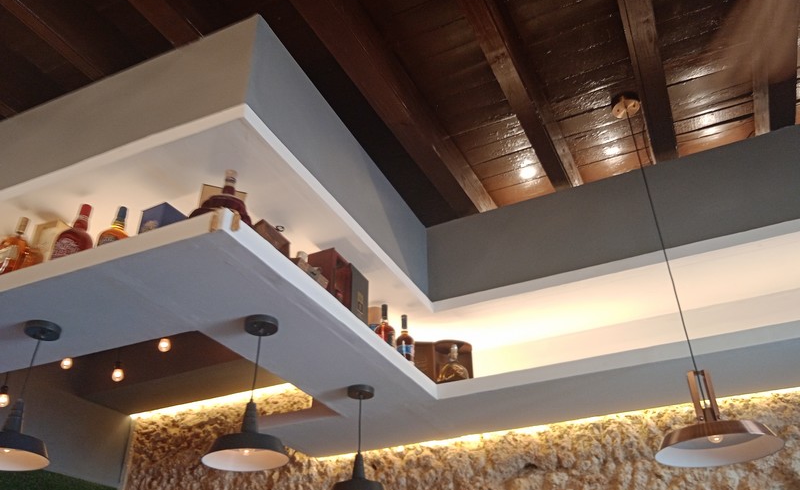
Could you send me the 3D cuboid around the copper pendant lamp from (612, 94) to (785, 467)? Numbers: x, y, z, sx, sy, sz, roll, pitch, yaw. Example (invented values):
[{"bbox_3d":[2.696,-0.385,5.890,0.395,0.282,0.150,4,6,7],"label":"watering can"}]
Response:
[{"bbox_3d":[0.995,0.005,2.426,0.405,1.509,0.405,11,-35,-18],"label":"copper pendant lamp"}]

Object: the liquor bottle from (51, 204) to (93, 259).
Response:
[{"bbox_3d":[-1.037,-0.019,2.075,0.122,0.266,0.100,-2,-33,1],"label":"liquor bottle"}]

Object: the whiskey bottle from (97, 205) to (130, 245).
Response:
[{"bbox_3d":[-0.892,-0.026,2.028,0.102,0.222,0.085,-2,-33,1],"label":"whiskey bottle"}]

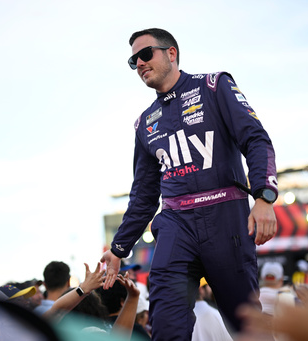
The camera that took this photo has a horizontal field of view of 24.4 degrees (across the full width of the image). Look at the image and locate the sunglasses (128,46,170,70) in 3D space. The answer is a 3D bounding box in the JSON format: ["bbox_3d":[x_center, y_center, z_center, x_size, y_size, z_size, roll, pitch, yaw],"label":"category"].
[{"bbox_3d":[-0.006,-0.442,2.820,0.150,0.050,0.145,-7,-9,-43],"label":"sunglasses"}]

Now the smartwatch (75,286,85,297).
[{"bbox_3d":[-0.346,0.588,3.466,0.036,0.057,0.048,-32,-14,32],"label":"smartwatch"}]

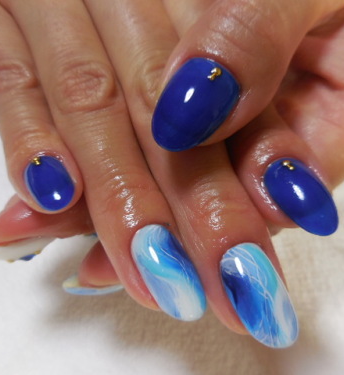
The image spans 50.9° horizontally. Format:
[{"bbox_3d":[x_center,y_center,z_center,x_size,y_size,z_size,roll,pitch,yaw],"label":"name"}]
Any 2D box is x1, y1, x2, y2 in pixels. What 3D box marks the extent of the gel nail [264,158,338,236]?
[{"bbox_3d":[0.034,0.003,0.093,0.013,0.005,0.022,-28,78,10],"label":"gel nail"}]

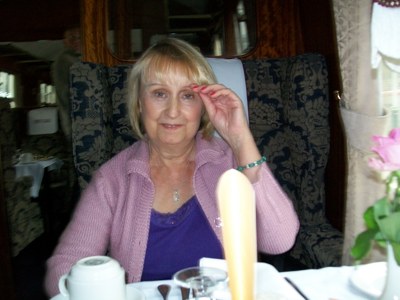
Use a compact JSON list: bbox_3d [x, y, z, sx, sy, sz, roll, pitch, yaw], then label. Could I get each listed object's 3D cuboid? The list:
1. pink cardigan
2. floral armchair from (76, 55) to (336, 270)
[{"bbox_3d":[-0.045,0.205,0.970,0.540,0.520,0.360,-2,2,-3],"label":"pink cardigan"},{"bbox_3d":[0.030,0.340,1.120,0.770,1.180,0.740,-3,4,-6],"label":"floral armchair"}]

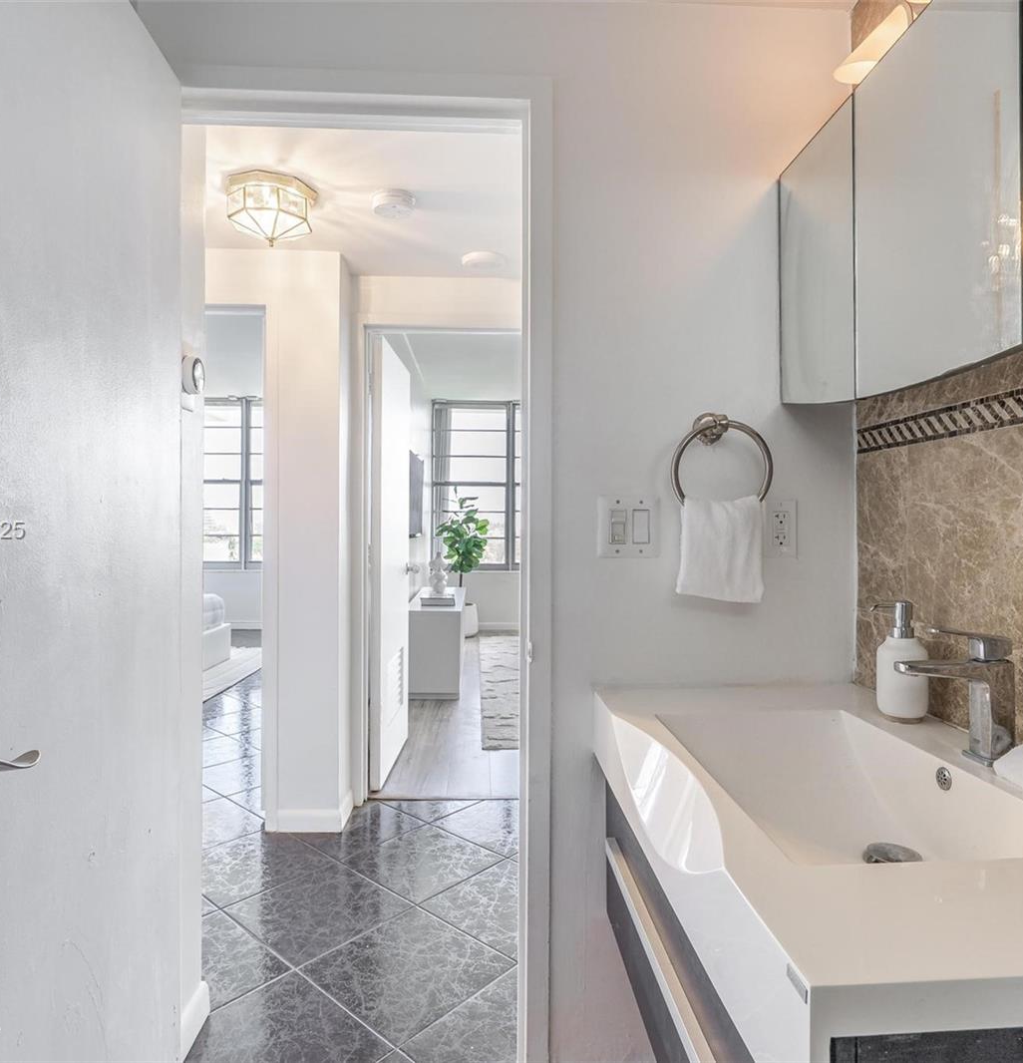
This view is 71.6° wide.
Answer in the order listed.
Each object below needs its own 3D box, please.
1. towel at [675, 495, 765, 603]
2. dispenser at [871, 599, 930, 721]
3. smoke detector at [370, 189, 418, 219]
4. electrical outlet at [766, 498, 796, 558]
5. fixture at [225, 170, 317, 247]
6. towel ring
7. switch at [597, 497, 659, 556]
[{"bbox_3d":[0.392,0.033,1.335,0.167,0.207,0.050,0,0,-3],"label":"towel"},{"bbox_3d":[0.626,0.209,1.147,0.087,0.190,0.074,0,0,-3],"label":"dispenser"},{"bbox_3d":[-0.370,-1.038,2.250,0.138,0.045,0.138,0,0,-3],"label":"smoke detector"},{"bbox_3d":[0.534,-0.003,1.404,0.069,0.117,0.009,0,0,-3],"label":"electrical outlet"},{"bbox_3d":[-0.750,-0.975,2.225,0.265,0.170,0.265,0,0,-3],"label":"fixture"},{"bbox_3d":[0.396,-0.124,1.362,0.193,0.219,0.080,0,0,-3],"label":"towel ring"},{"bbox_3d":[0.229,-0.007,1.386,0.122,0.119,0.010,0,0,-3],"label":"switch"}]

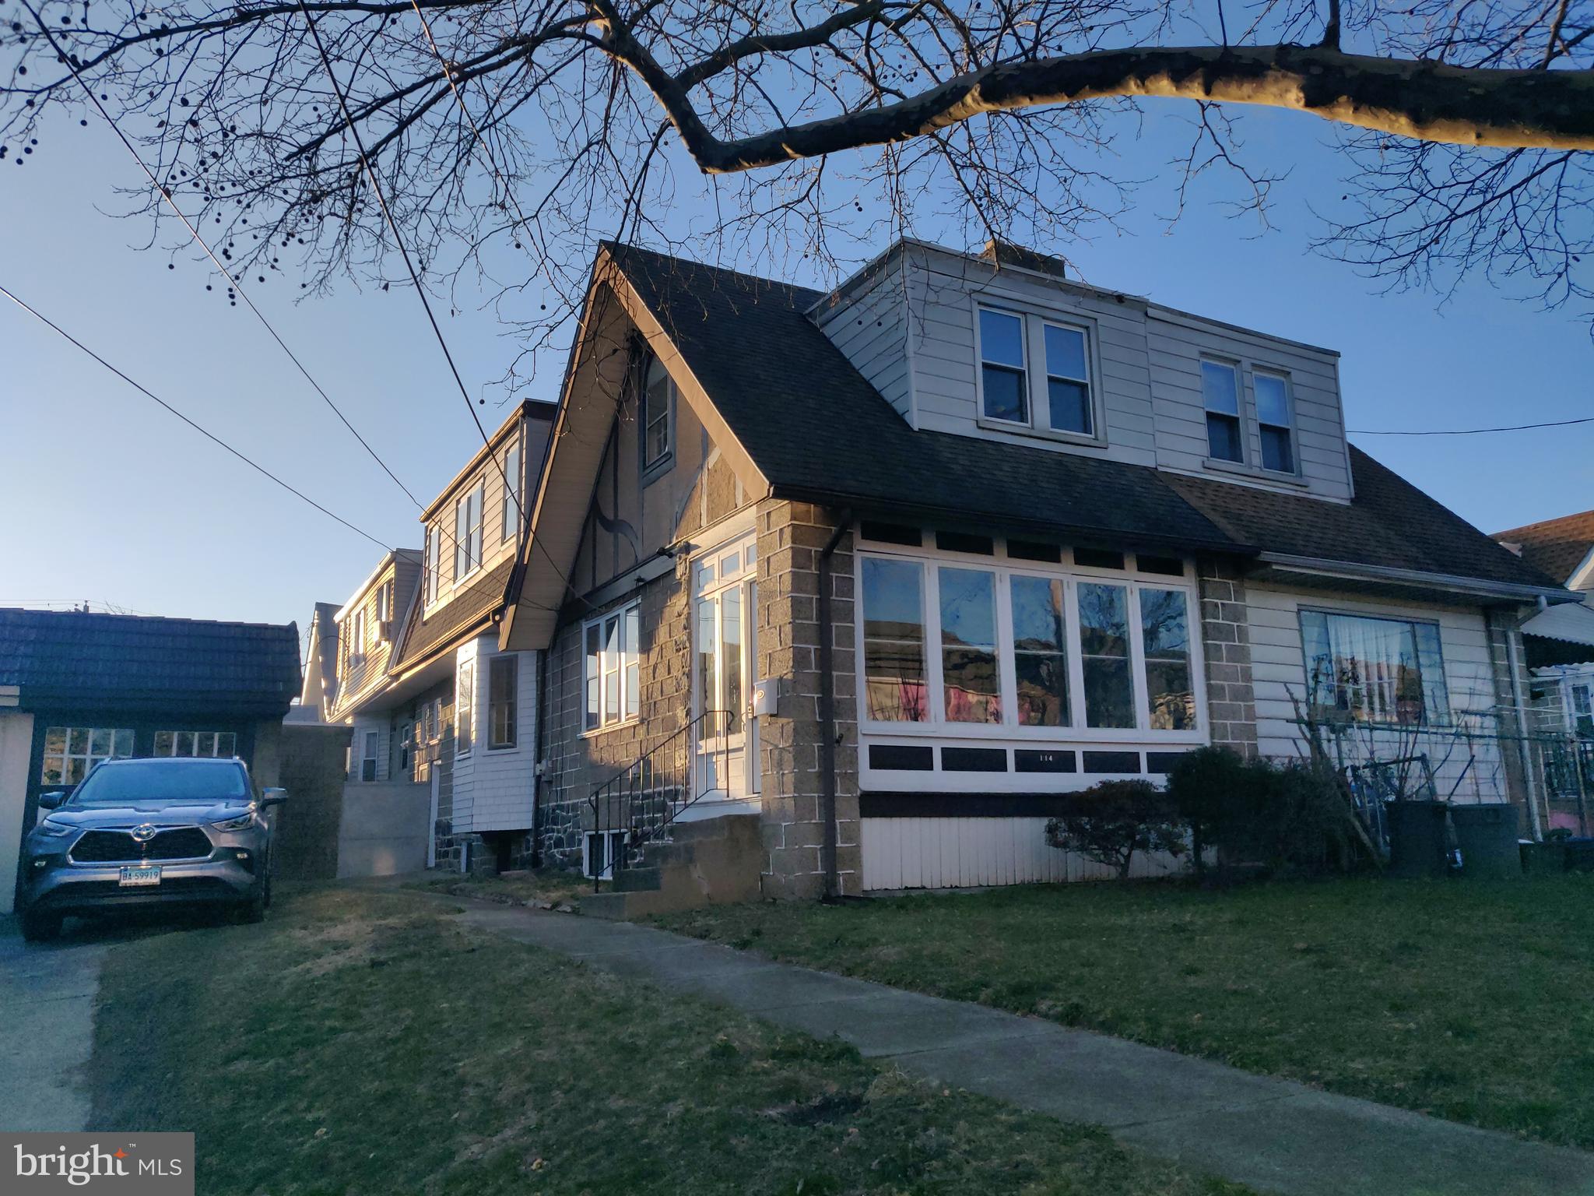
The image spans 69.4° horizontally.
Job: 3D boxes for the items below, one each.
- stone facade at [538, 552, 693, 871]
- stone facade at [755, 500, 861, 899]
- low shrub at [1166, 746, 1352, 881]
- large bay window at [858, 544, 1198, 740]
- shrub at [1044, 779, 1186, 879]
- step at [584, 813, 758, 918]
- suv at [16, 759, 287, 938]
[{"bbox_3d":[-2.193,1.583,13.402,0.252,3.221,5.435,5,-12,-28],"label":"stone facade"},{"bbox_3d":[0.093,0.805,9.600,0.604,3.221,0.604,5,-12,-28],"label":"stone facade"},{"bbox_3d":[4.280,1.976,10.650,1.711,1.228,1.258,5,-12,-28],"label":"low shrub"},{"bbox_3d":[2.246,0.465,10.527,4.006,1.711,0.141,5,-12,-28],"label":"large bay window"},{"bbox_3d":[2.728,1.980,9.869,1.127,0.866,1.057,5,-12,-28],"label":"shrub"},{"bbox_3d":[-1.069,2.235,9.671,1.188,0.785,1.127,5,-12,-28],"label":"step"},{"bbox_3d":[-6.490,2.420,11.970,1.980,1.730,4.950,4,-12,-23],"label":"suv"}]

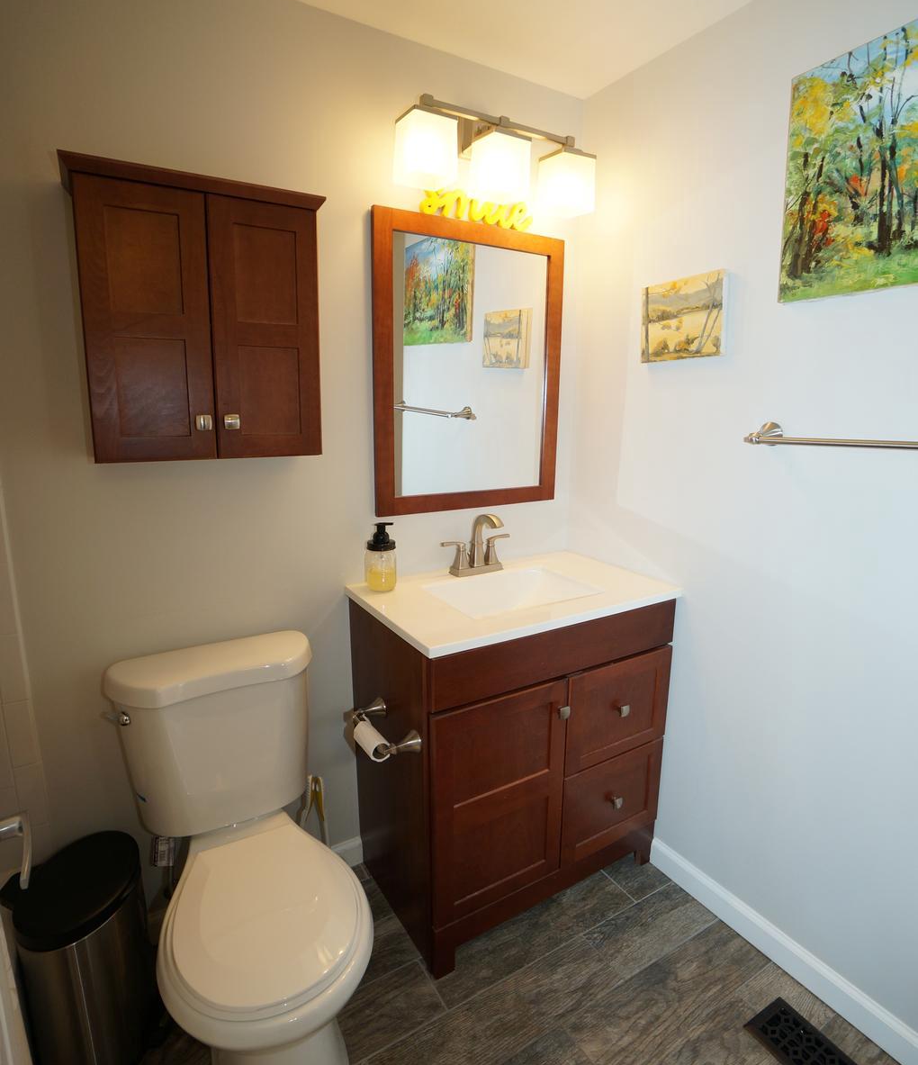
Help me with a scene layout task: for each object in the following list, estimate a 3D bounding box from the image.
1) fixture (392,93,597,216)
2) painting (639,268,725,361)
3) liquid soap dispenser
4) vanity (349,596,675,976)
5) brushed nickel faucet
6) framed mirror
[{"bbox_3d":[0.087,-0.923,1.438,0.530,0.190,0.182,-7,14,-31],"label":"fixture"},{"bbox_3d":[0.558,-0.536,1.445,0.030,0.200,0.247,-7,14,-31],"label":"painting"},{"bbox_3d":[-0.203,0.062,1.511,0.083,0.176,0.081,-3,13,-16],"label":"liquid soap dispenser"},{"bbox_3d":[0.147,0.589,1.630,0.750,0.850,0.466,-7,14,-31],"label":"vanity"},{"bbox_3d":[0.077,0.037,1.637,0.225,0.177,0.142,-7,14,-31],"label":"brushed nickel faucet"},{"bbox_3d":[0.042,-0.449,1.601,0.611,0.767,0.022,-7,14,-31],"label":"framed mirror"}]

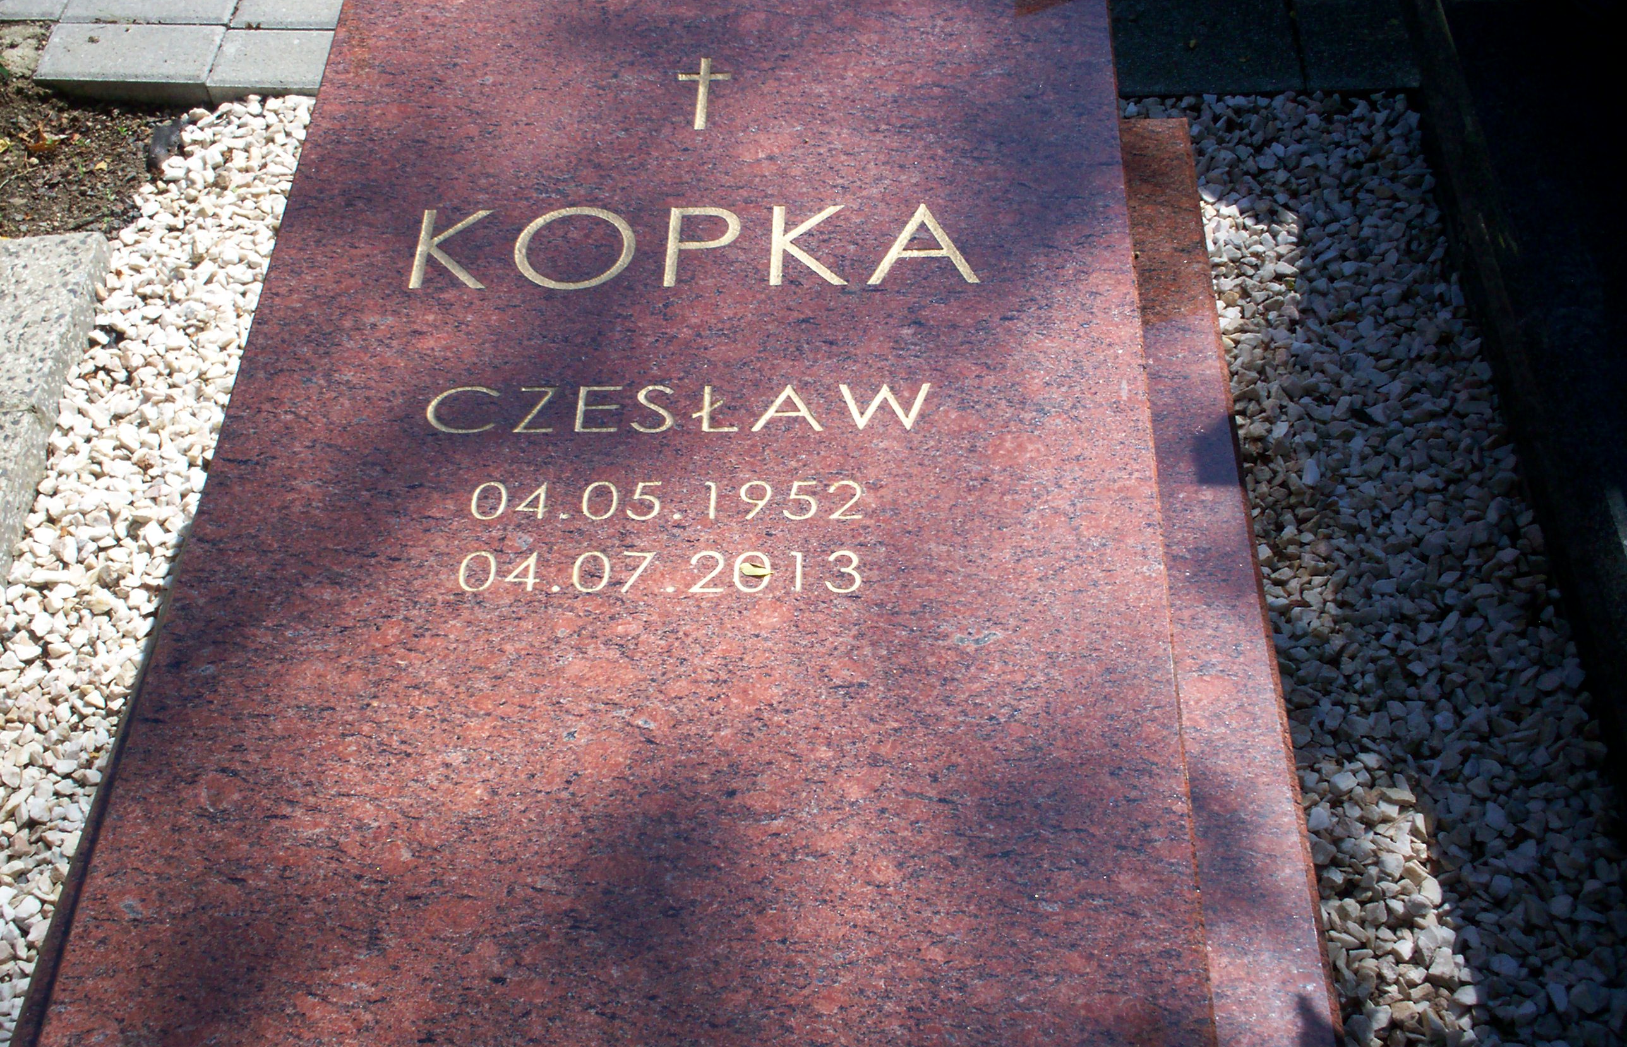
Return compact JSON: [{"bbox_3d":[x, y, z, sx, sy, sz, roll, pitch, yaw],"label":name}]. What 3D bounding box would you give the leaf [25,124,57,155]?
[{"bbox_3d":[-0.882,-0.443,1.930,0.040,0.019,0.032,2,53,2],"label":"leaf"}]

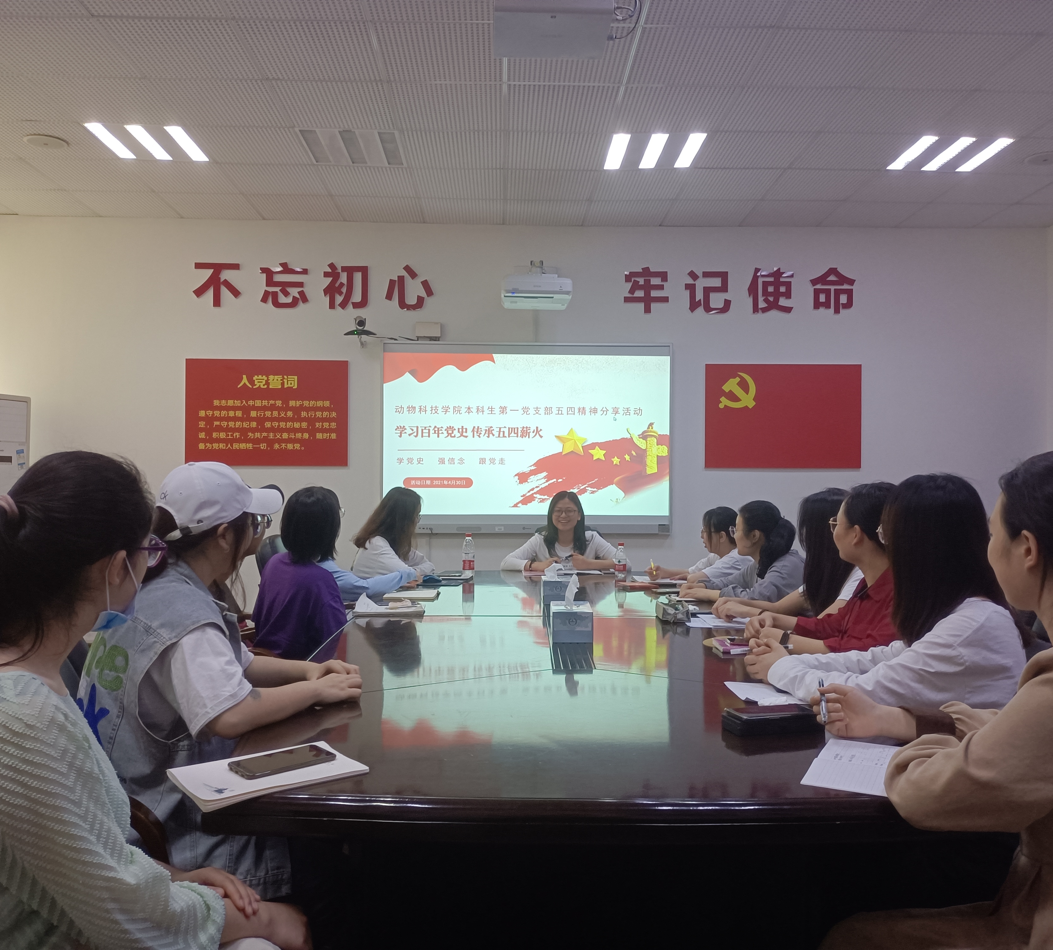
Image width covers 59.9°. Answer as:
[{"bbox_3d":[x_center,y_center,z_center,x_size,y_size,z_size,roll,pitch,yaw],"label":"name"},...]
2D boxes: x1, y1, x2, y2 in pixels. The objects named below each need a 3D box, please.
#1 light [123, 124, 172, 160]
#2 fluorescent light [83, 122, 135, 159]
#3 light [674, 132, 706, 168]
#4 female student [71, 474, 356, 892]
[{"bbox_3d":[-2.230,-1.968,5.414,0.100,0.045,0.540,0,-2,-2],"label":"light"},{"bbox_3d":[-2.445,-1.970,5.388,0.100,0.045,0.540,0,-2,-2],"label":"fluorescent light"},{"bbox_3d":[0.986,-1.952,5.502,0.100,0.045,0.540,0,-2,-2],"label":"light"},{"bbox_3d":[-0.635,0.603,1.918,0.610,1.270,0.480,1,-2,-35],"label":"female student"}]

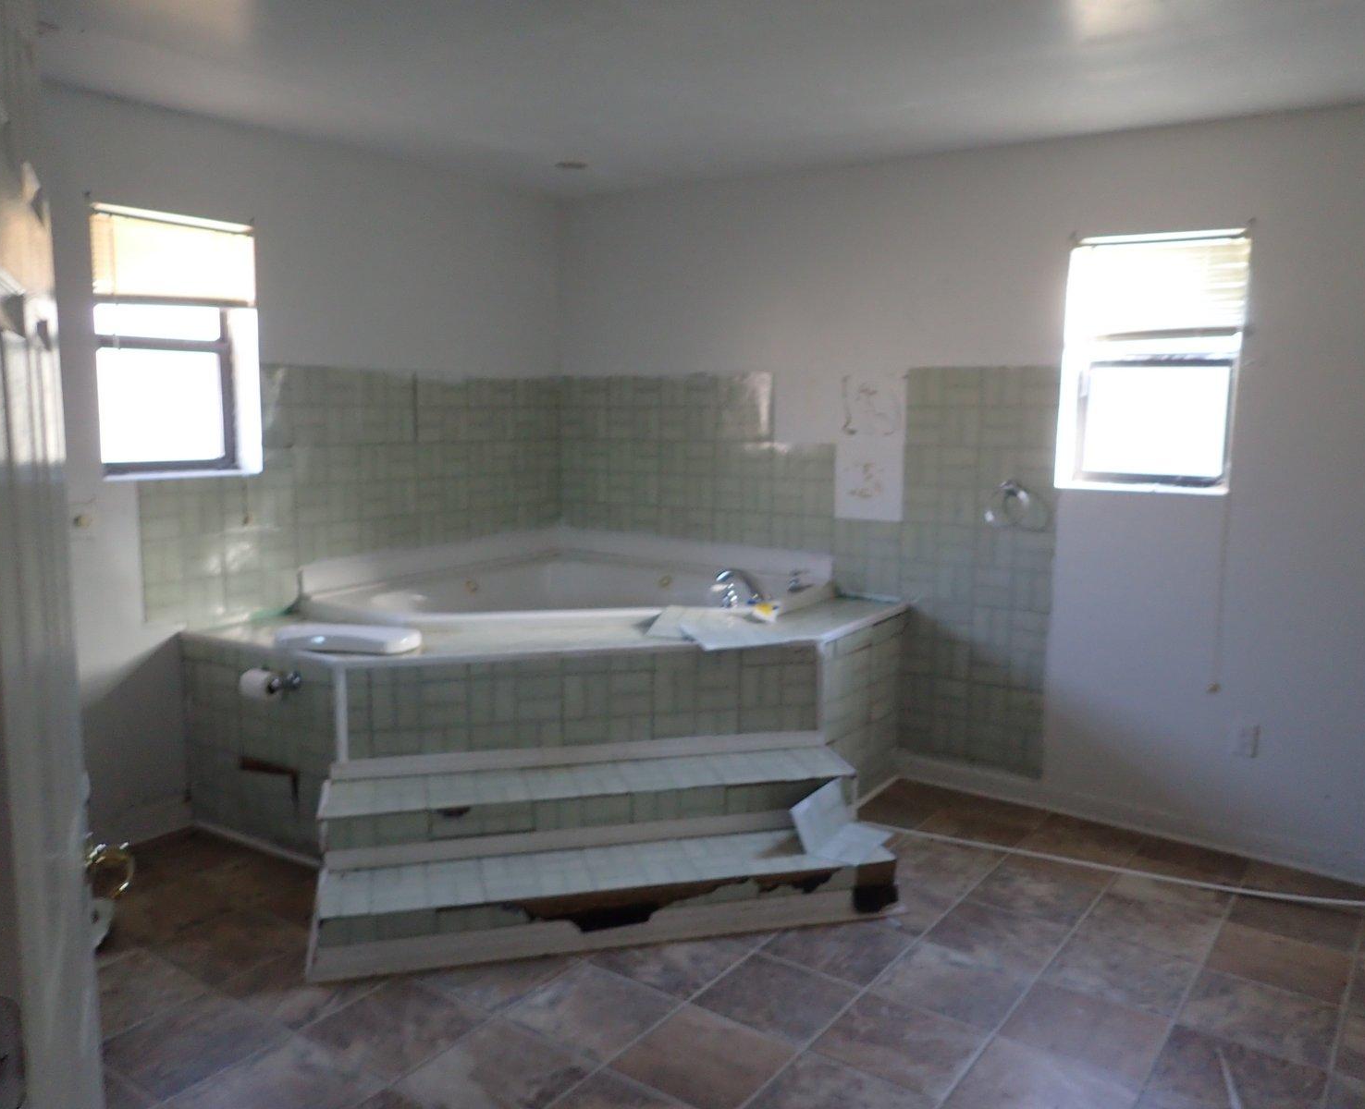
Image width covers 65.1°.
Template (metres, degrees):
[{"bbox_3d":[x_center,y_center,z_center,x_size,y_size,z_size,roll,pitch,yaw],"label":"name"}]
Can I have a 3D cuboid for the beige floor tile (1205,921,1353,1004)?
[{"bbox_3d":[1.645,1.125,2.956,0.328,0.010,0.328,7,10,35],"label":"beige floor tile"}]

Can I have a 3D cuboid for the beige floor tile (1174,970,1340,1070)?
[{"bbox_3d":[1.410,1.133,2.621,0.315,0.010,0.315,7,10,36],"label":"beige floor tile"}]

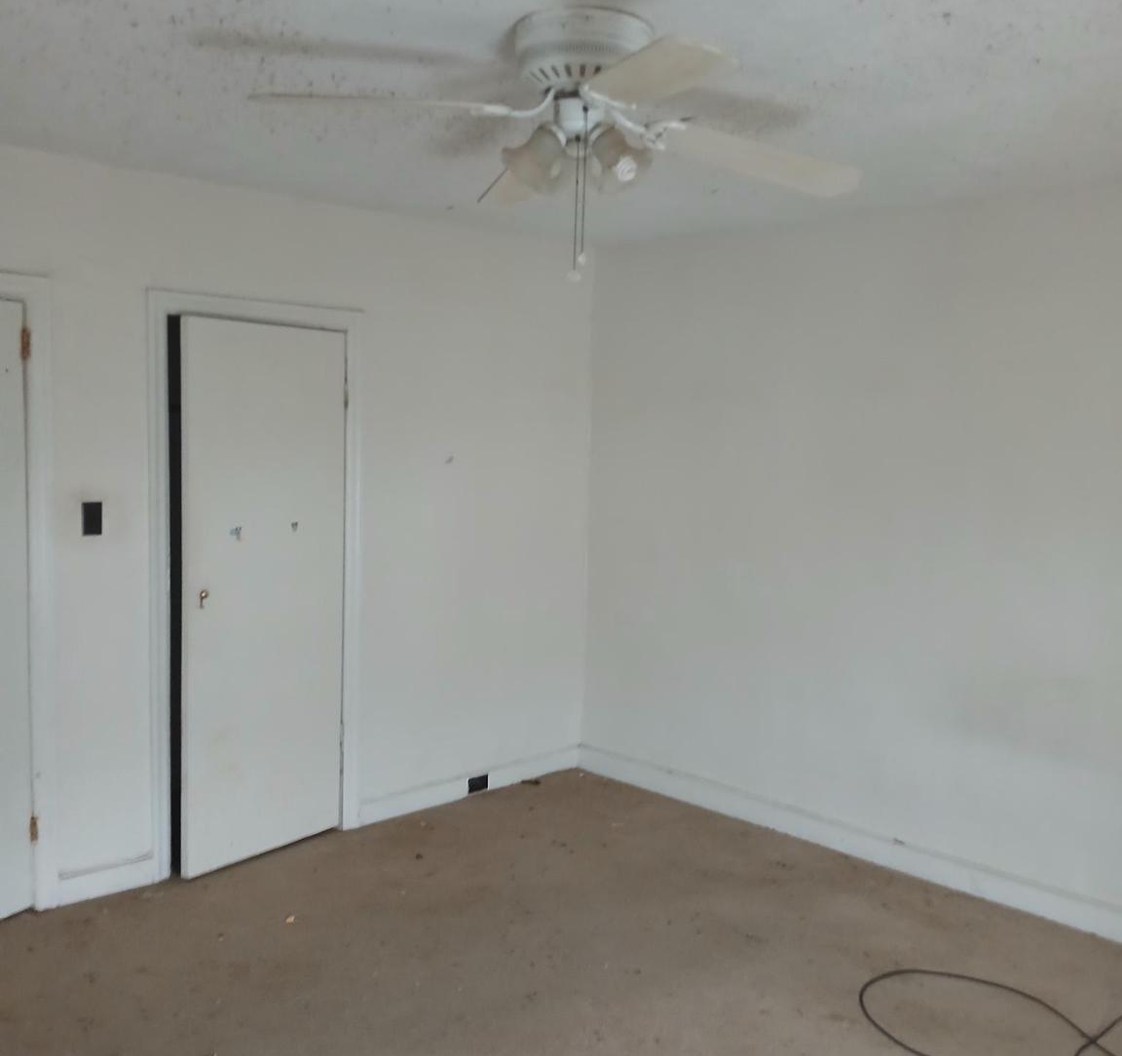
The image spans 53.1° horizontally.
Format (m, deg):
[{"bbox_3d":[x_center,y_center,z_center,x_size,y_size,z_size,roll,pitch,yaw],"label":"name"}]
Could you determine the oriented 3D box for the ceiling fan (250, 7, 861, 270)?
[{"bbox_3d":[0.038,-0.801,2.380,1.310,0.483,1.310,0,5,-18],"label":"ceiling fan"}]

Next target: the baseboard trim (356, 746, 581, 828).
[{"bbox_3d":[-0.366,1.124,4.966,1.264,0.107,0.020,-3,7,-44],"label":"baseboard trim"}]

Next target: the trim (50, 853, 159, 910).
[{"bbox_3d":[-1.552,1.196,3.820,0.353,0.107,0.020,-3,7,-44],"label":"trim"}]

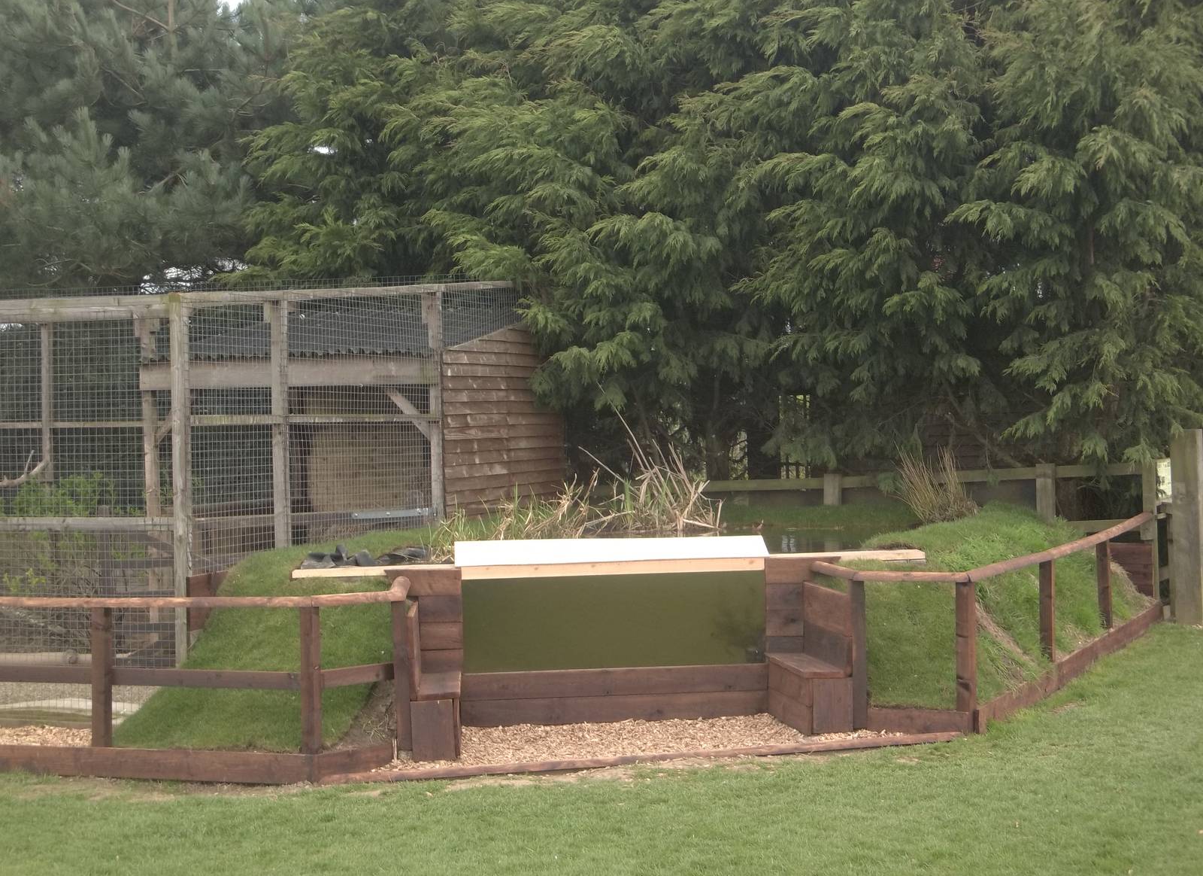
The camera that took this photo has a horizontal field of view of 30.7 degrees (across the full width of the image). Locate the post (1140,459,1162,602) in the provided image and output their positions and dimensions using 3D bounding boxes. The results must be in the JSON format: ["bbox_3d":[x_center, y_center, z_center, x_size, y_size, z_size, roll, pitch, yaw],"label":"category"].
[{"bbox_3d":[4.396,0.777,17.500,0.105,1.210,0.105,-2,0,22],"label":"post"}]

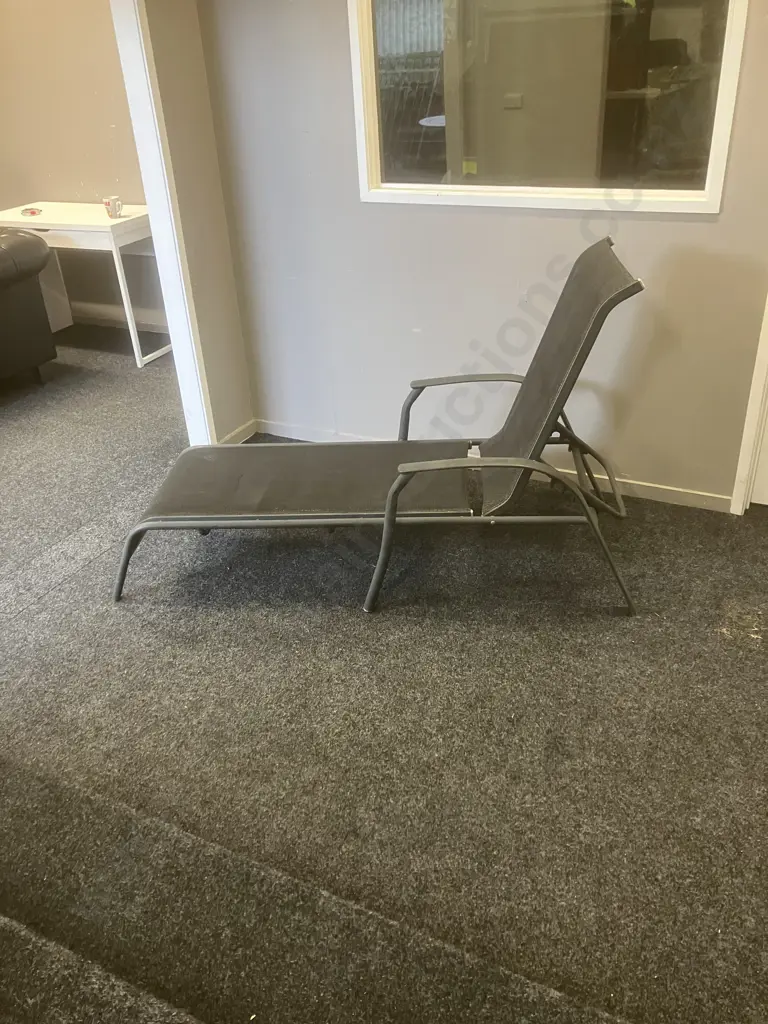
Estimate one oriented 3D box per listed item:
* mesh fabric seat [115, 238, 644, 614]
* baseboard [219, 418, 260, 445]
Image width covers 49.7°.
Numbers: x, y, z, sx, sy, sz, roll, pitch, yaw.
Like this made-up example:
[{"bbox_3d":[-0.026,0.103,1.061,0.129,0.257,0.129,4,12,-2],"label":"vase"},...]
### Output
[{"bbox_3d":[-0.048,-0.259,2.520,1.610,0.962,0.607,0,29,6],"label":"mesh fabric seat"},{"bbox_3d":[-0.644,-0.331,3.672,0.017,0.061,0.275,10,31,22],"label":"baseboard"}]

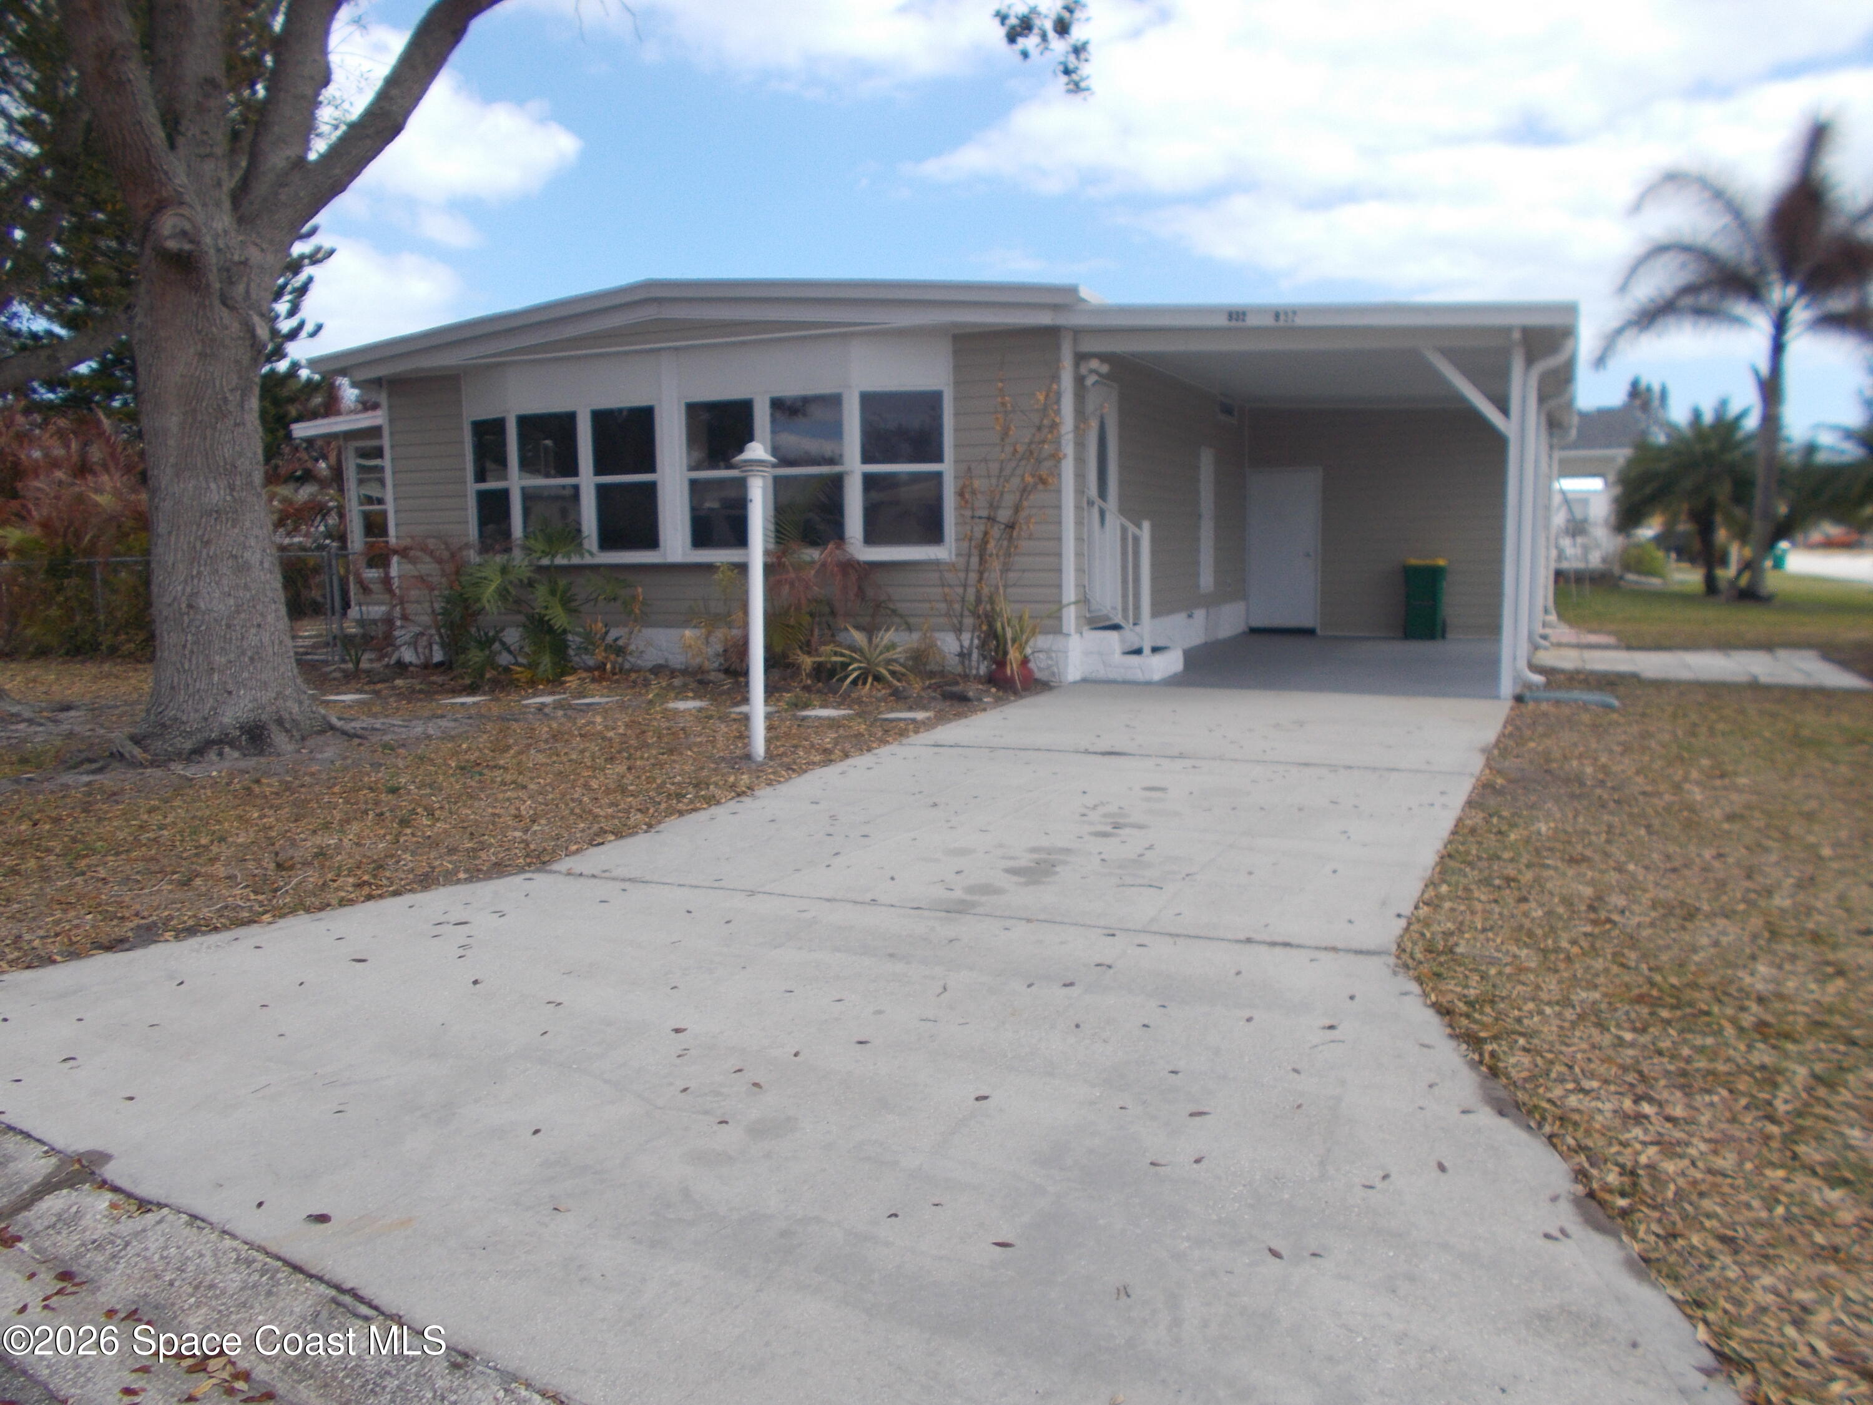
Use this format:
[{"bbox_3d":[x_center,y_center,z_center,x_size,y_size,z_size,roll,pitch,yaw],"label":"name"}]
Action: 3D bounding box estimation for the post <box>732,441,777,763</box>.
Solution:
[{"bbox_3d":[-1.026,-0.555,7.957,0.290,1.830,0.290,-1,6,0],"label":"post"}]

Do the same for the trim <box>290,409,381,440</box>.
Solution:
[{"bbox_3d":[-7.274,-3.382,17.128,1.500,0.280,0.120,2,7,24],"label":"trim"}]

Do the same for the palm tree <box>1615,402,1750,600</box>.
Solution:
[{"bbox_3d":[14.613,-3.953,27.414,2.750,3.700,2.750,2,7,24],"label":"palm tree"}]

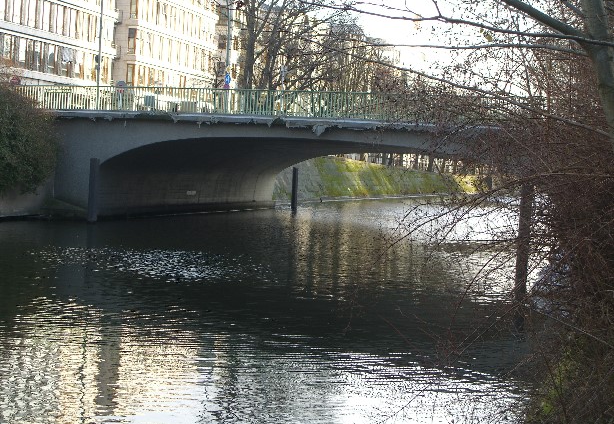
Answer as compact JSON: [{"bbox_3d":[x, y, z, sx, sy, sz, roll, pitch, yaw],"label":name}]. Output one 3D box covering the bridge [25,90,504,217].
[{"bbox_3d":[1.017,-2.314,71.306,22.586,5.750,24.500,3,2,12],"label":"bridge"}]

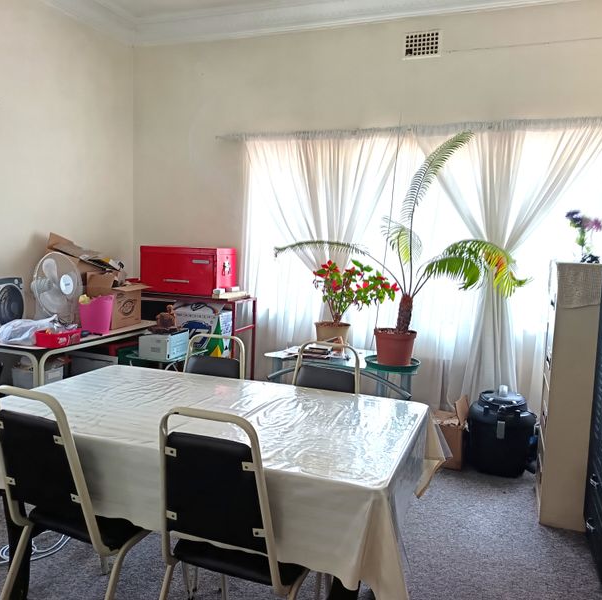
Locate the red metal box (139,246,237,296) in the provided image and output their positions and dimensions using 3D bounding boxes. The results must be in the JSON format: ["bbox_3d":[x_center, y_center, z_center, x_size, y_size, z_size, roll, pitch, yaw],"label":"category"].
[{"bbox_3d":[-0.919,-0.243,4.550,0.685,0.370,0.345,3,6,19],"label":"red metal box"}]

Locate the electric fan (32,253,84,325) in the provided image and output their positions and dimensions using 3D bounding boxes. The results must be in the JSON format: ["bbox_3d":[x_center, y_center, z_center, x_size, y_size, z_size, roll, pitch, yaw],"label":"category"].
[{"bbox_3d":[-1.777,-0.058,3.933,0.340,0.560,0.455,3,6,19],"label":"electric fan"}]

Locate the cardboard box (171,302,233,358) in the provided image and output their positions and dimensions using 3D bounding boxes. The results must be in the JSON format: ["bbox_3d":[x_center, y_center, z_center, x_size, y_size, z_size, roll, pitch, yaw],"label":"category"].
[{"bbox_3d":[-0.726,0.225,4.198,0.400,0.430,0.210,4,6,20],"label":"cardboard box"}]

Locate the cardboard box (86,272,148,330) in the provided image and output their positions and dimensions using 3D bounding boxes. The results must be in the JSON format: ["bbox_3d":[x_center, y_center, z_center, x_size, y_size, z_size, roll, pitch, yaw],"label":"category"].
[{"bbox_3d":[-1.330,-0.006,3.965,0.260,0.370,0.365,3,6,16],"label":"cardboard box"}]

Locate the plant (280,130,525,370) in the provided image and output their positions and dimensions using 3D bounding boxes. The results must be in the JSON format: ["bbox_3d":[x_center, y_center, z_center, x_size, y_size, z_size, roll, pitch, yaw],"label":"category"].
[{"bbox_3d":[0.616,-0.327,3.755,1.716,1.560,1.000,3,6,19],"label":"plant"}]

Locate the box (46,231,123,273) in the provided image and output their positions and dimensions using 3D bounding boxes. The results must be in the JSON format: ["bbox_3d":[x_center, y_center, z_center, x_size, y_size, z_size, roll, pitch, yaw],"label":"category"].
[{"bbox_3d":[-1.522,-0.295,3.883,0.470,0.190,0.250,18,-5,-34],"label":"box"}]

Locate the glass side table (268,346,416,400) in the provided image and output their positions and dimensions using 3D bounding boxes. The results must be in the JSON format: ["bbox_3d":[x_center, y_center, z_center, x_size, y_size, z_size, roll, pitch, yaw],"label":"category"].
[{"bbox_3d":[0.291,0.688,3.678,0.980,0.620,0.550,4,6,20],"label":"glass side table"}]

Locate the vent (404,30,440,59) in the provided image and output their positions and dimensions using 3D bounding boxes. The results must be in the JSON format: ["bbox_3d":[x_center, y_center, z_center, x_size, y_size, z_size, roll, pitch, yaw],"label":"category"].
[{"bbox_3d":[0.807,-1.697,3.685,0.238,0.170,0.025,4,6,20],"label":"vent"}]

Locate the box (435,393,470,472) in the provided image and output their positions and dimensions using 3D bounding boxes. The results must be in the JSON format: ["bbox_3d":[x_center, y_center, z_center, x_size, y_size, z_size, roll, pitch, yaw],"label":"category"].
[{"bbox_3d":[0.921,0.827,3.530,0.290,0.410,0.240,4,6,20],"label":"box"}]

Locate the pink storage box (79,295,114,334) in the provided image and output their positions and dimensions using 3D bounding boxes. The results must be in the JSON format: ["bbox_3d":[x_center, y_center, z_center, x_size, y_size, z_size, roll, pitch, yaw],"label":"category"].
[{"bbox_3d":[-1.464,0.094,3.943,0.235,0.270,0.220,3,6,19],"label":"pink storage box"}]

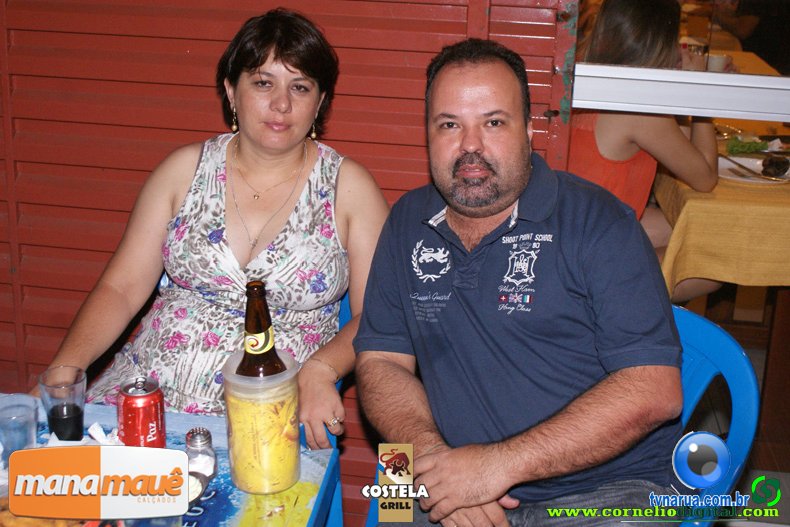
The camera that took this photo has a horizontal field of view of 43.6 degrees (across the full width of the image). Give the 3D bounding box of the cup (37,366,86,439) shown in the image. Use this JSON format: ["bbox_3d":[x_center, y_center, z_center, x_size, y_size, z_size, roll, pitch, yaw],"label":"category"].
[{"bbox_3d":[-0.500,0.218,1.496,0.068,0.102,0.068,1,18,0],"label":"cup"}]

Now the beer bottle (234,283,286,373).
[{"bbox_3d":[-0.186,0.164,1.367,0.075,0.287,0.075,0,19,0],"label":"beer bottle"}]

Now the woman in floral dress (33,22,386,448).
[{"bbox_3d":[-0.286,0.244,1.626,0.580,1.280,0.680,4,17,4],"label":"woman in floral dress"}]

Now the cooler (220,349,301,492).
[{"bbox_3d":[-0.184,0.223,1.388,0.105,0.175,0.105,1,18,0],"label":"cooler"}]

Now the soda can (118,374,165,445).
[{"bbox_3d":[-0.364,0.232,1.418,0.066,0.122,0.066,2,17,-1],"label":"soda can"}]

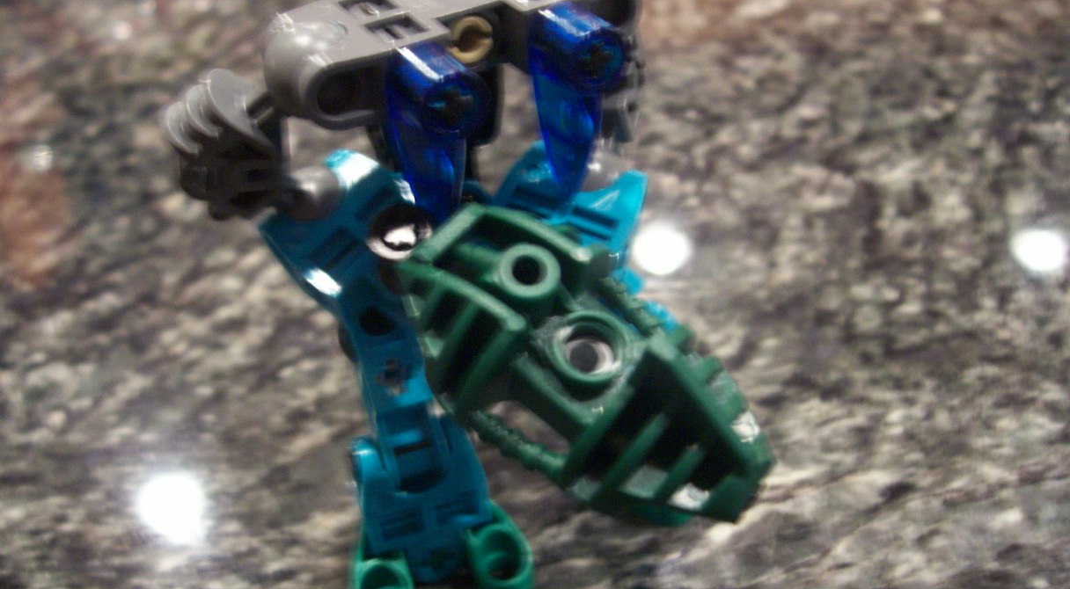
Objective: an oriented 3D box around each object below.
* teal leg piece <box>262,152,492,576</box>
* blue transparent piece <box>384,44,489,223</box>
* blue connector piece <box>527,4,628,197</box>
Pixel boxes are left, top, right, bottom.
[{"bbox_3d":[-0.018,0.009,0.128,0.018,0.053,0.014,-19,13,-16],"label":"teal leg piece"},{"bbox_3d":[-0.010,-0.016,0.116,0.007,0.023,0.009,-22,41,-23],"label":"blue transparent piece"},{"bbox_3d":[0.005,-0.022,0.122,0.007,0.023,0.009,-22,41,-23],"label":"blue connector piece"}]

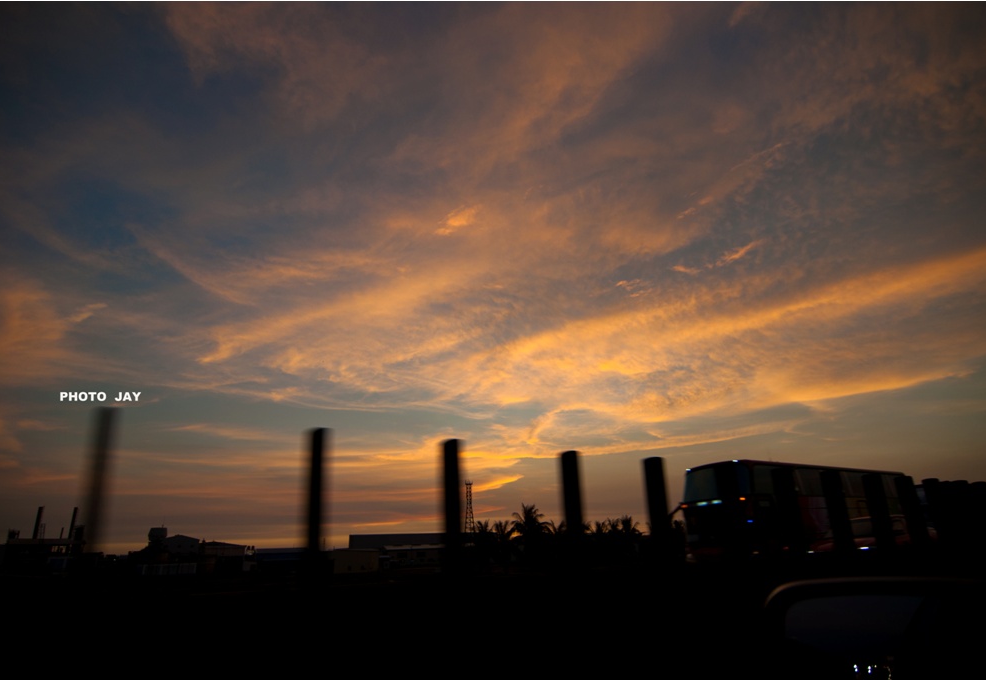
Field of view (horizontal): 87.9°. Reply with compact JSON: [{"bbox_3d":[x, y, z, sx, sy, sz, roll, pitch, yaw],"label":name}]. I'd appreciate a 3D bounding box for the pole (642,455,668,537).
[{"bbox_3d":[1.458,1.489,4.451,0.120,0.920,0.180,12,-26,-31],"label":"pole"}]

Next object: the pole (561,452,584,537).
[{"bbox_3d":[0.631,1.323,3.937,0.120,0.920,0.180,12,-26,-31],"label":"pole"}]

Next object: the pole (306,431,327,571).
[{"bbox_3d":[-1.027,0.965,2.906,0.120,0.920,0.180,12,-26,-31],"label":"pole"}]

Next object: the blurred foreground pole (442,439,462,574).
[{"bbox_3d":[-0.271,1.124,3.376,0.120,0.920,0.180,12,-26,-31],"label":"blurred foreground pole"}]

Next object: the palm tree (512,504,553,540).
[{"bbox_3d":[4.903,24.409,63.602,5.200,7.536,5.200,-2,-22,0],"label":"palm tree"}]

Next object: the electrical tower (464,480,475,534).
[{"bbox_3d":[-8.444,64.440,185.111,4.300,26.359,4.300,-2,-22,0],"label":"electrical tower"}]

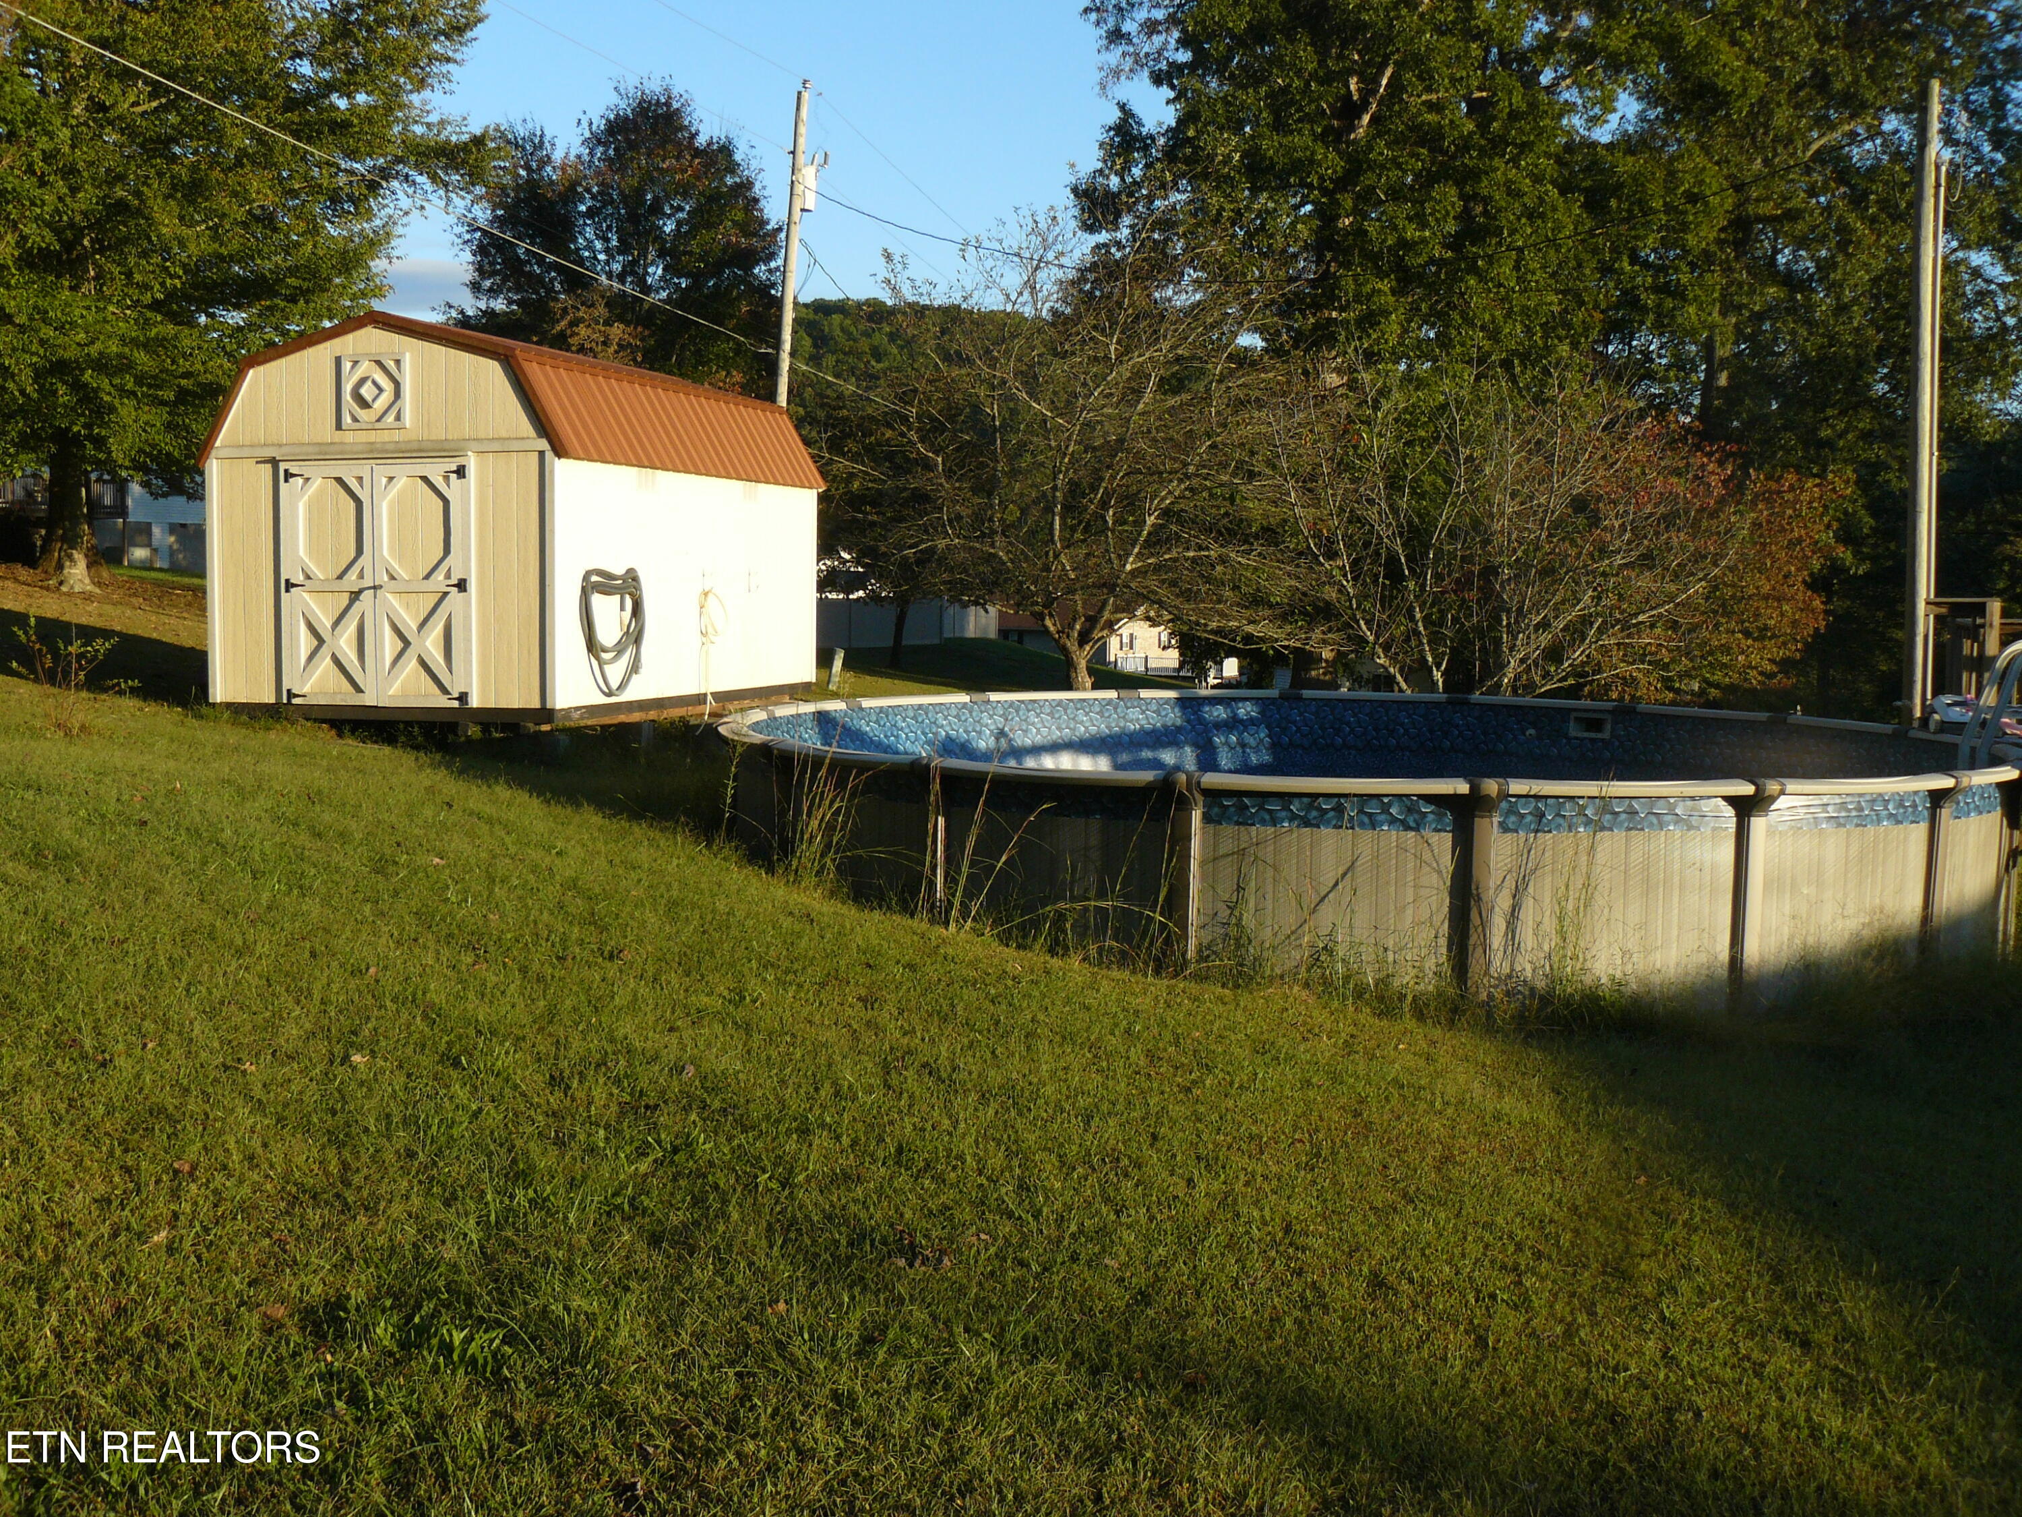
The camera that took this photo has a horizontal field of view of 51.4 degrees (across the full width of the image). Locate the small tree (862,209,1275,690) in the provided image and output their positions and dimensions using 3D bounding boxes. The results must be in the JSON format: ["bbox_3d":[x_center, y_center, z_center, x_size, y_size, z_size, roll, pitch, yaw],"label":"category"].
[{"bbox_3d":[0.617,-3.583,24.729,5.000,5.640,4.800,0,5,0],"label":"small tree"}]

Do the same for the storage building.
[{"bbox_3d":[-4.042,-1.986,18.233,3.200,3.090,4.940,2,5,18],"label":"storage building"}]

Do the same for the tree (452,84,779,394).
[{"bbox_3d":[-7.844,-8.011,42.445,6.600,10.990,6.400,0,5,0],"label":"tree"}]

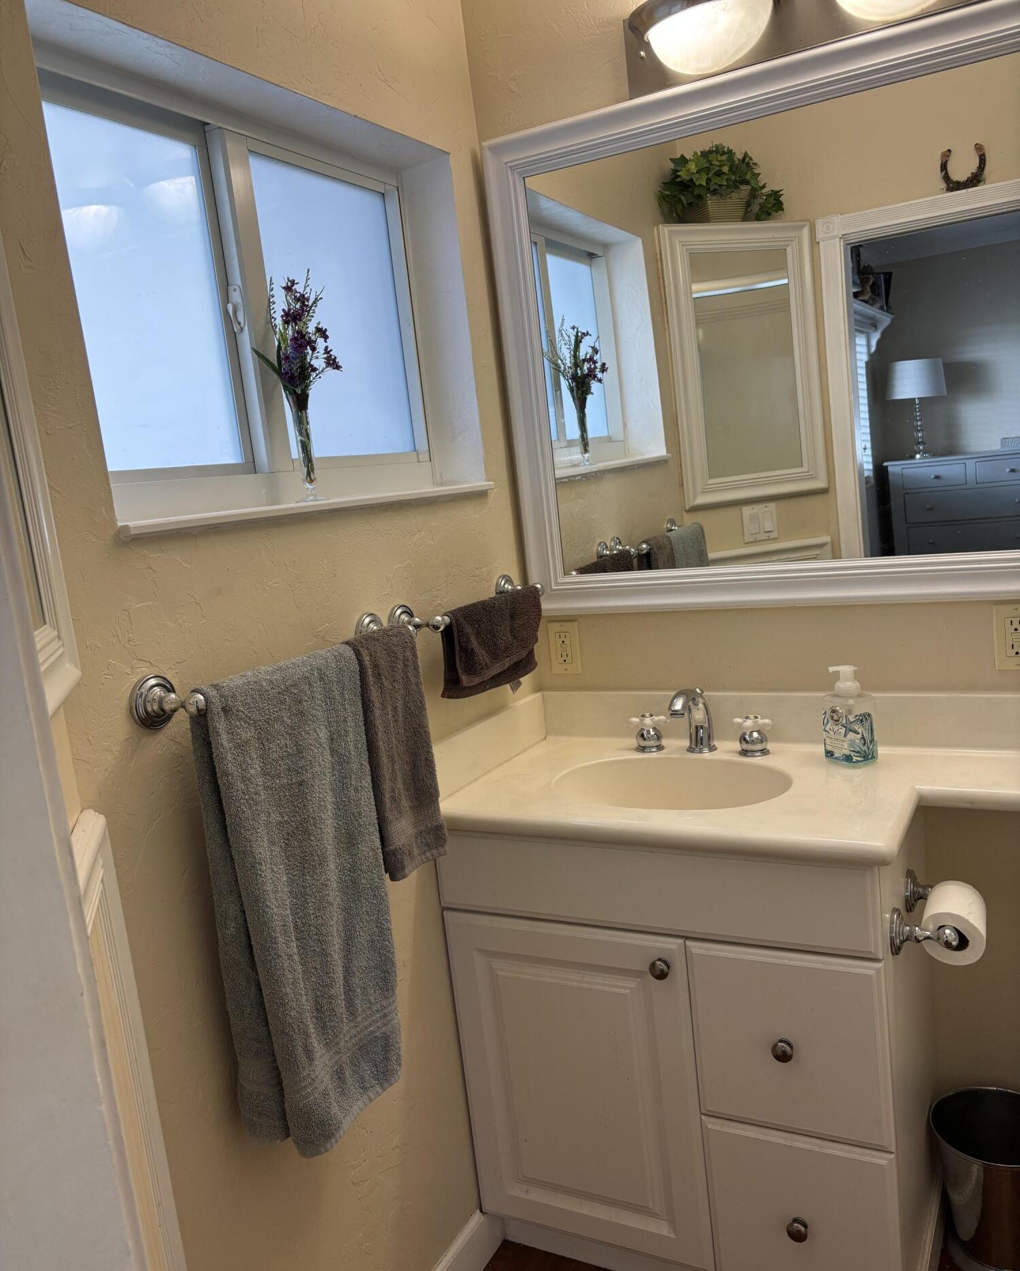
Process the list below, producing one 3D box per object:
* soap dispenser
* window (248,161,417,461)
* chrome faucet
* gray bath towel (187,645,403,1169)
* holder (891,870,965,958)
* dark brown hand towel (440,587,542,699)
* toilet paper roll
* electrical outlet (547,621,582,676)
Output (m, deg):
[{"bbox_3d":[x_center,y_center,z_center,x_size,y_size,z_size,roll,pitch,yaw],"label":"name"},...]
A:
[{"bbox_3d":[0.599,0.139,1.815,0.077,0.171,0.067,-10,10,-20],"label":"soap dispenser"},{"bbox_3d":[-0.302,-0.575,1.849,0.025,0.497,0.382,-1,11,29],"label":"window"},{"bbox_3d":[0.343,0.170,1.940,0.056,0.124,0.155,-1,11,29],"label":"chrome faucet"},{"bbox_3d":[-0.284,0.357,1.425,0.072,0.650,0.290,-1,11,29],"label":"gray bath towel"},{"bbox_3d":[0.684,0.449,1.655,0.092,0.070,0.235,-1,11,29],"label":"holder"},{"bbox_3d":[-0.026,0.009,1.909,0.060,0.166,0.325,-1,11,29],"label":"dark brown hand towel"},{"bbox_3d":[0.715,0.458,1.633,0.090,0.090,0.110,-1,11,29],"label":"toilet paper roll"},{"bbox_3d":[0.114,0.026,2.161,0.070,0.114,0.010,-1,11,29],"label":"electrical outlet"}]

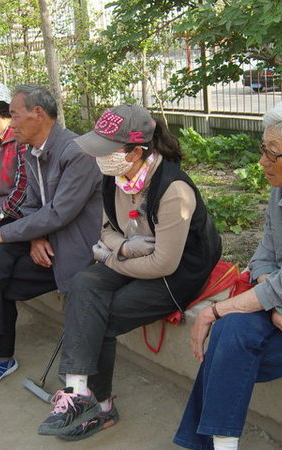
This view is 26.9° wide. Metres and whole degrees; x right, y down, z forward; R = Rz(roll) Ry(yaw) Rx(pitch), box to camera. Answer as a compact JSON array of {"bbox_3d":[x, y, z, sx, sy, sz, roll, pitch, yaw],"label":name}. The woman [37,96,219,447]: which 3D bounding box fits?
[{"bbox_3d":[-0.016,0.136,2.125,0.709,1.113,0.492,-9,16,-27],"label":"woman"}]

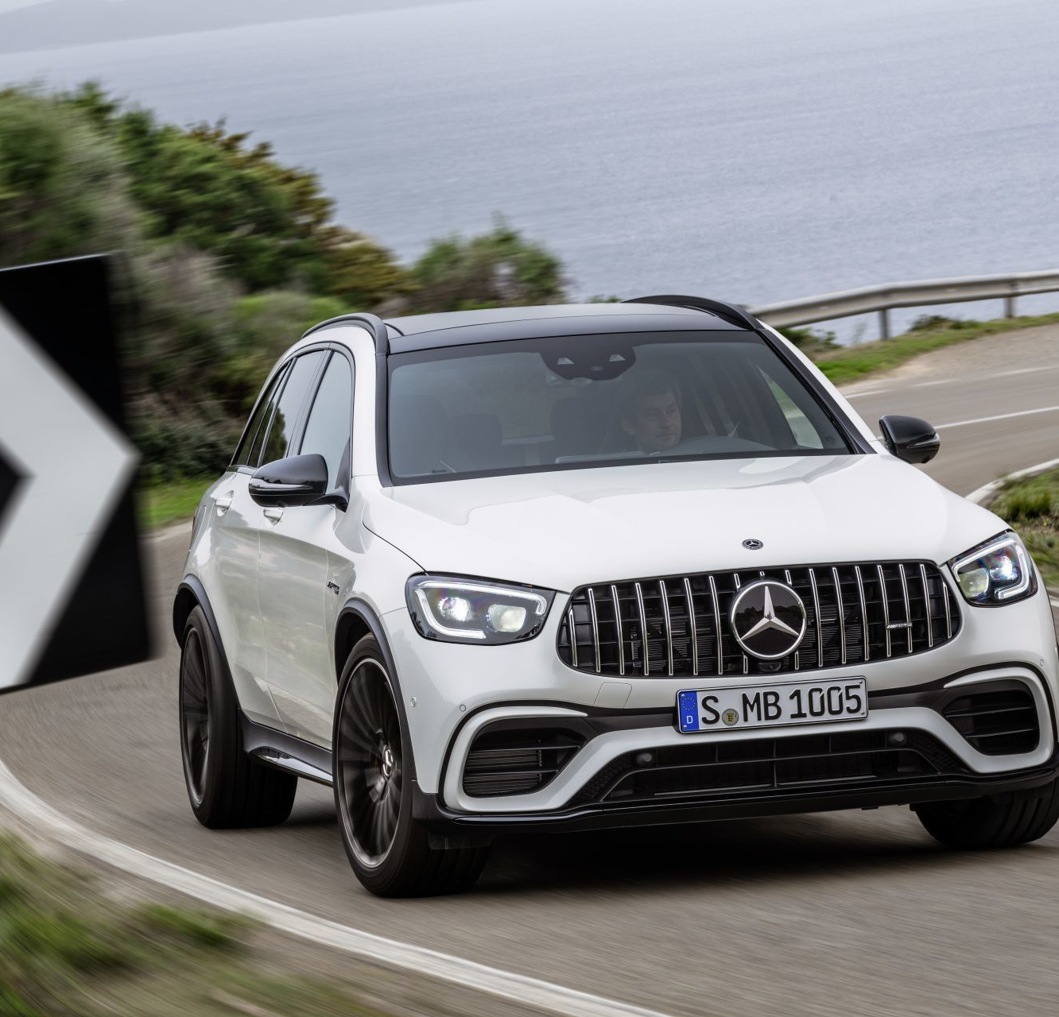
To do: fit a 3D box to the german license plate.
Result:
[{"bbox_3d":[0.655,0.528,15.358,0.525,0.115,0.020,-4,2,-13],"label":"german license plate"}]

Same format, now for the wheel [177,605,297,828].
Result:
[{"bbox_3d":[-0.974,0.682,18.831,0.295,0.740,0.740,-4,2,-13],"label":"wheel"}]

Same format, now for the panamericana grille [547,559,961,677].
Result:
[{"bbox_3d":[0.629,0.303,15.402,1.130,0.295,0.130,-4,2,-13],"label":"panamericana grille"}]

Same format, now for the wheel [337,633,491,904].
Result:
[{"bbox_3d":[-0.326,0.714,16.032,0.270,0.740,0.740,-4,2,-20],"label":"wheel"}]

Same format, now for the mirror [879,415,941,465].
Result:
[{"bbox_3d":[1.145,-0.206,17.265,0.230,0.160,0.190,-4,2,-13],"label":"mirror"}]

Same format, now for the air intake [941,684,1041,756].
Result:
[{"bbox_3d":[1.272,0.587,15.646,0.320,0.195,0.190,-4,2,-13],"label":"air intake"}]

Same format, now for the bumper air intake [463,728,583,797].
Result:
[{"bbox_3d":[-0.012,0.675,15.350,0.320,0.195,0.190,-4,2,-13],"label":"bumper air intake"}]

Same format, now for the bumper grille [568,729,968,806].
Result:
[{"bbox_3d":[0.646,0.695,15.446,1.130,0.150,0.140,-4,2,-13],"label":"bumper grille"}]

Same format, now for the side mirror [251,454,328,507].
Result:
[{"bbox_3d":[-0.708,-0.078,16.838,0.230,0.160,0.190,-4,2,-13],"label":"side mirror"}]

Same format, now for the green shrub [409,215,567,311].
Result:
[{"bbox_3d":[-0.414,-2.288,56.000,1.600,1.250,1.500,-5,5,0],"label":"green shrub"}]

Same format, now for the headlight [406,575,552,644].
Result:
[{"bbox_3d":[-0.139,0.271,15.506,0.340,0.190,0.420,-4,2,-13],"label":"headlight"}]

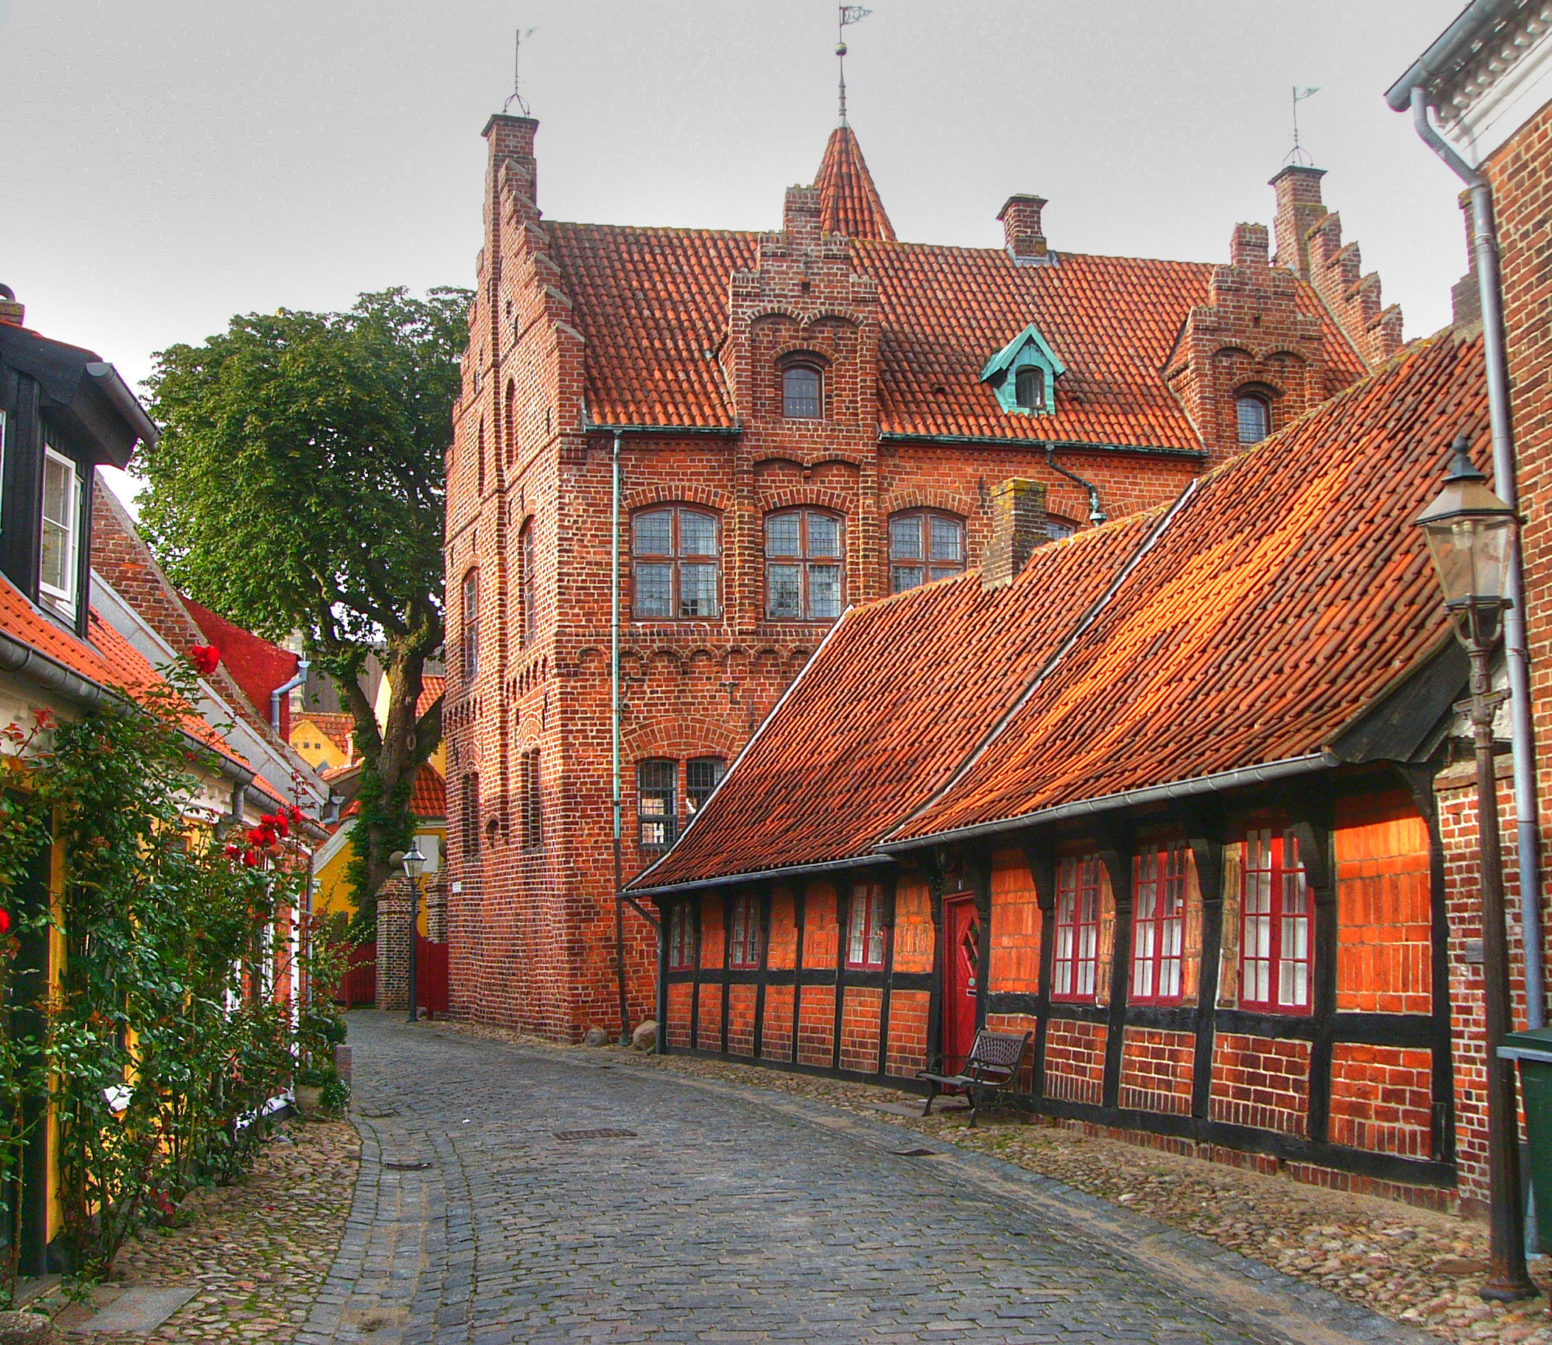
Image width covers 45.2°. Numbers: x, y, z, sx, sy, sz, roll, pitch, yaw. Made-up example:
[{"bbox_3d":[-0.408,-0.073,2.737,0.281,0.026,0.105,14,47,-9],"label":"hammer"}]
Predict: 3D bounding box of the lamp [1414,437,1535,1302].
[{"bbox_3d":[2.977,0.746,7.830,0.370,3.580,0.370,1,-8,-19],"label":"lamp"}]

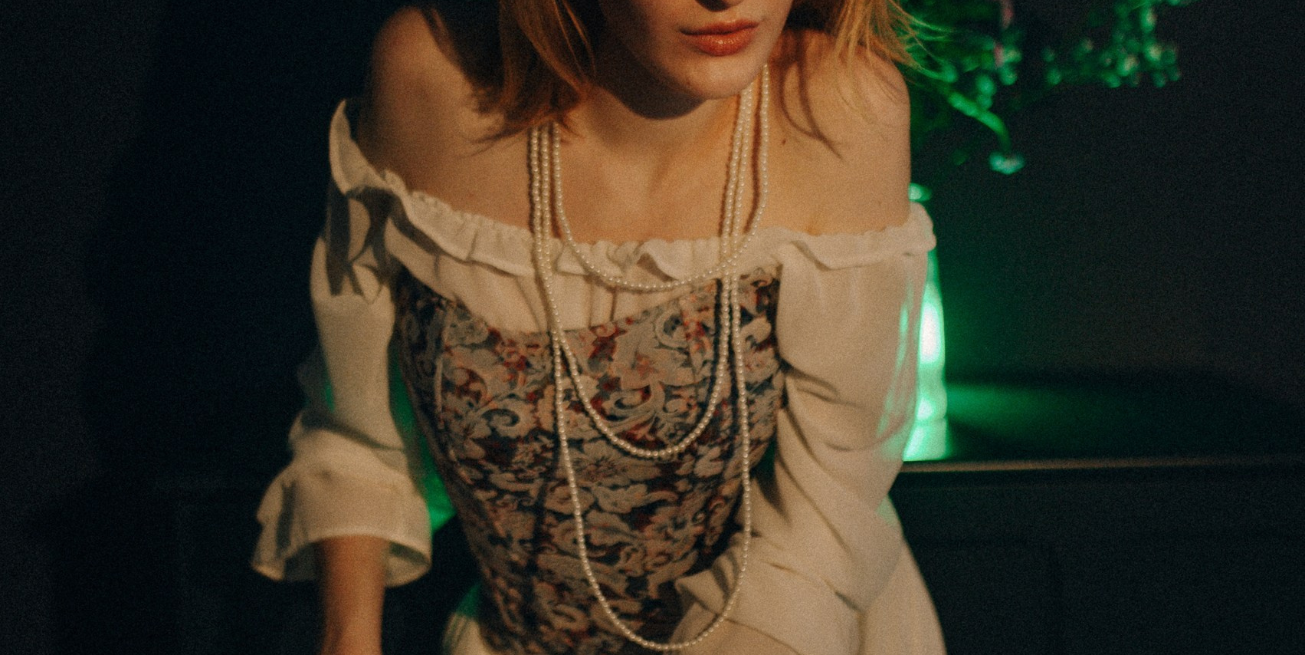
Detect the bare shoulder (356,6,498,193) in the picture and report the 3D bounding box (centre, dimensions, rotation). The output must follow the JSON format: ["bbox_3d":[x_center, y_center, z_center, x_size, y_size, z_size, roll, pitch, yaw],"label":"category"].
[{"bbox_3d":[-0.148,-0.150,1.260,0.098,0.122,0.110,0,7,6],"label":"bare shoulder"}]

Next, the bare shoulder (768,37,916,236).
[{"bbox_3d":[0.123,-0.128,1.250,0.098,0.128,0.110,-1,7,-6],"label":"bare shoulder"}]

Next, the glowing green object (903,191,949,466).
[{"bbox_3d":[0.201,-0.003,1.560,0.085,0.220,0.085,0,7,0],"label":"glowing green object"}]

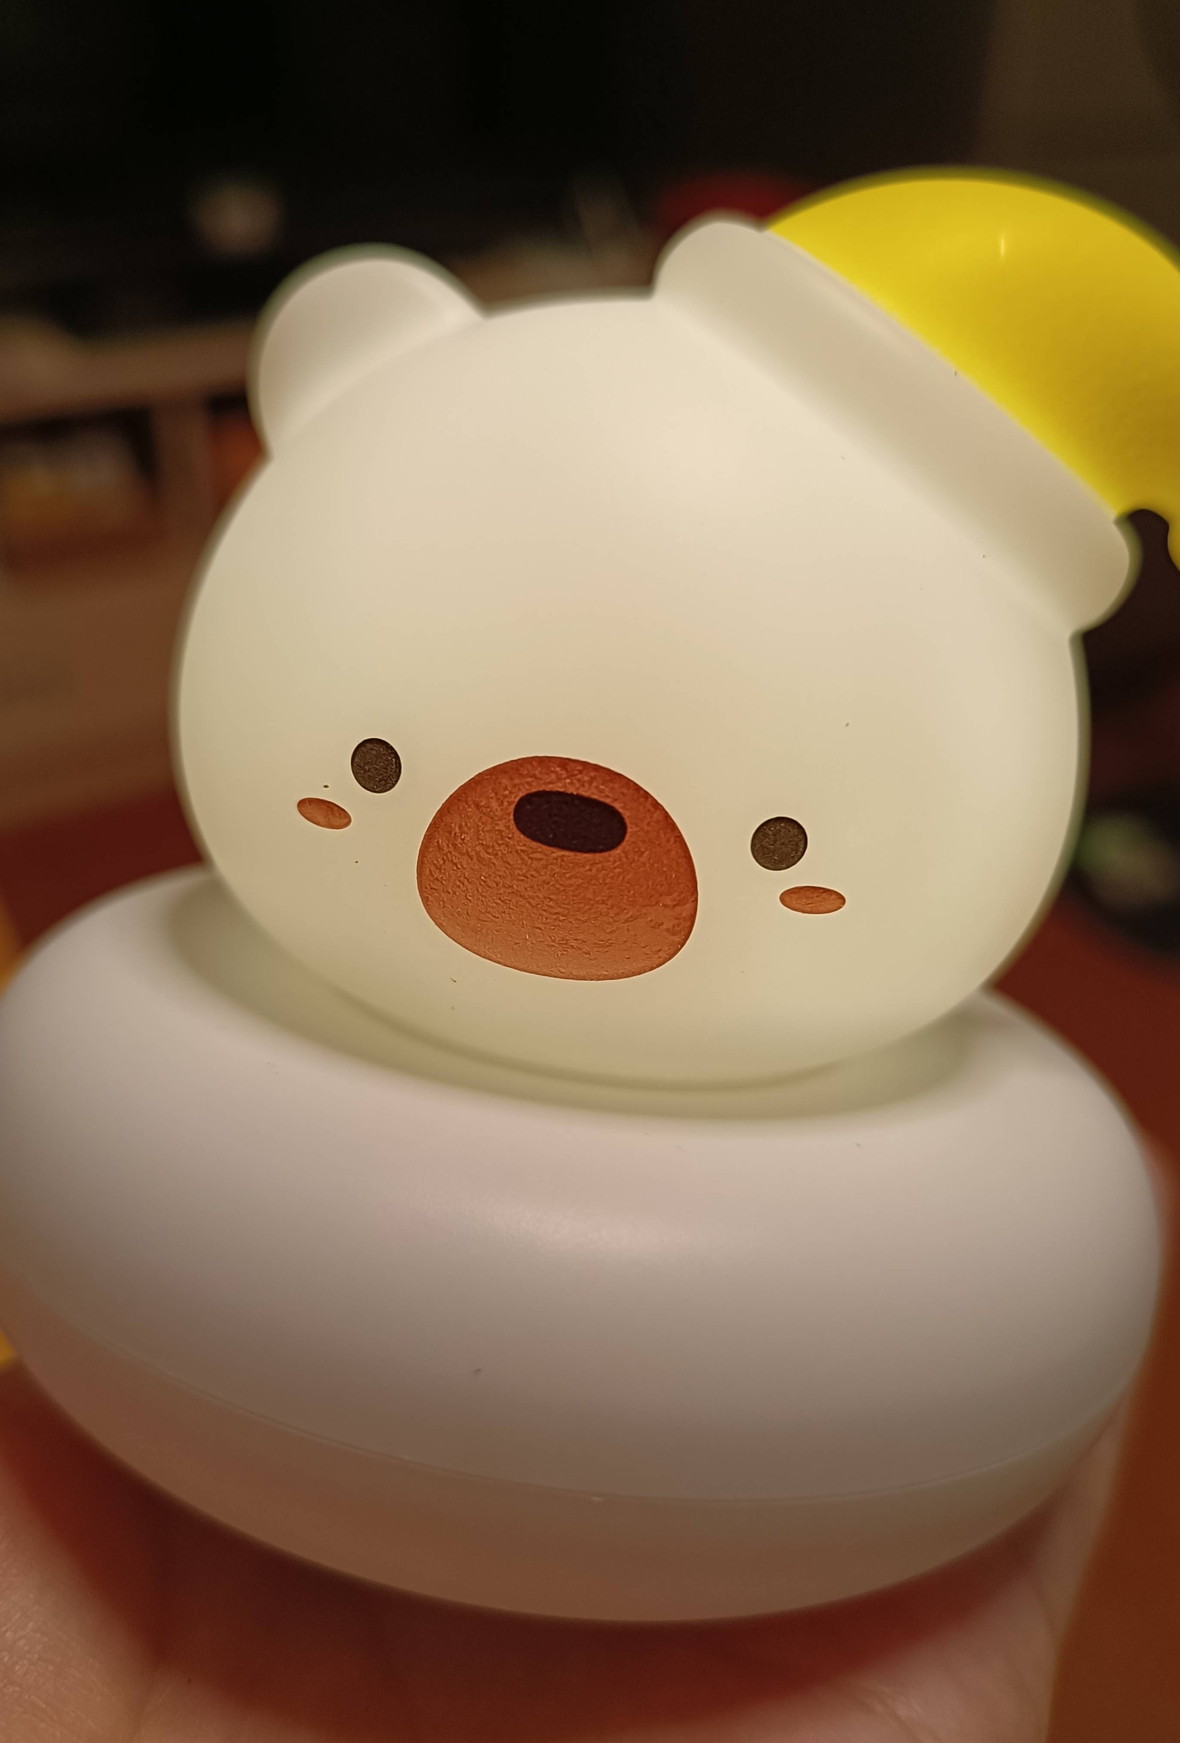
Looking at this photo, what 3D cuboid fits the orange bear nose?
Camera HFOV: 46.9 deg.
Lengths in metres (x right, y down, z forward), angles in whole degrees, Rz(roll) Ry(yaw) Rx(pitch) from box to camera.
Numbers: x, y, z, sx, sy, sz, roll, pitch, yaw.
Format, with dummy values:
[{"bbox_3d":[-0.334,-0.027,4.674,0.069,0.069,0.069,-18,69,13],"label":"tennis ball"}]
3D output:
[{"bbox_3d":[-0.002,0.000,0.100,0.021,0.017,0.007,10,19,6],"label":"orange bear nose"}]

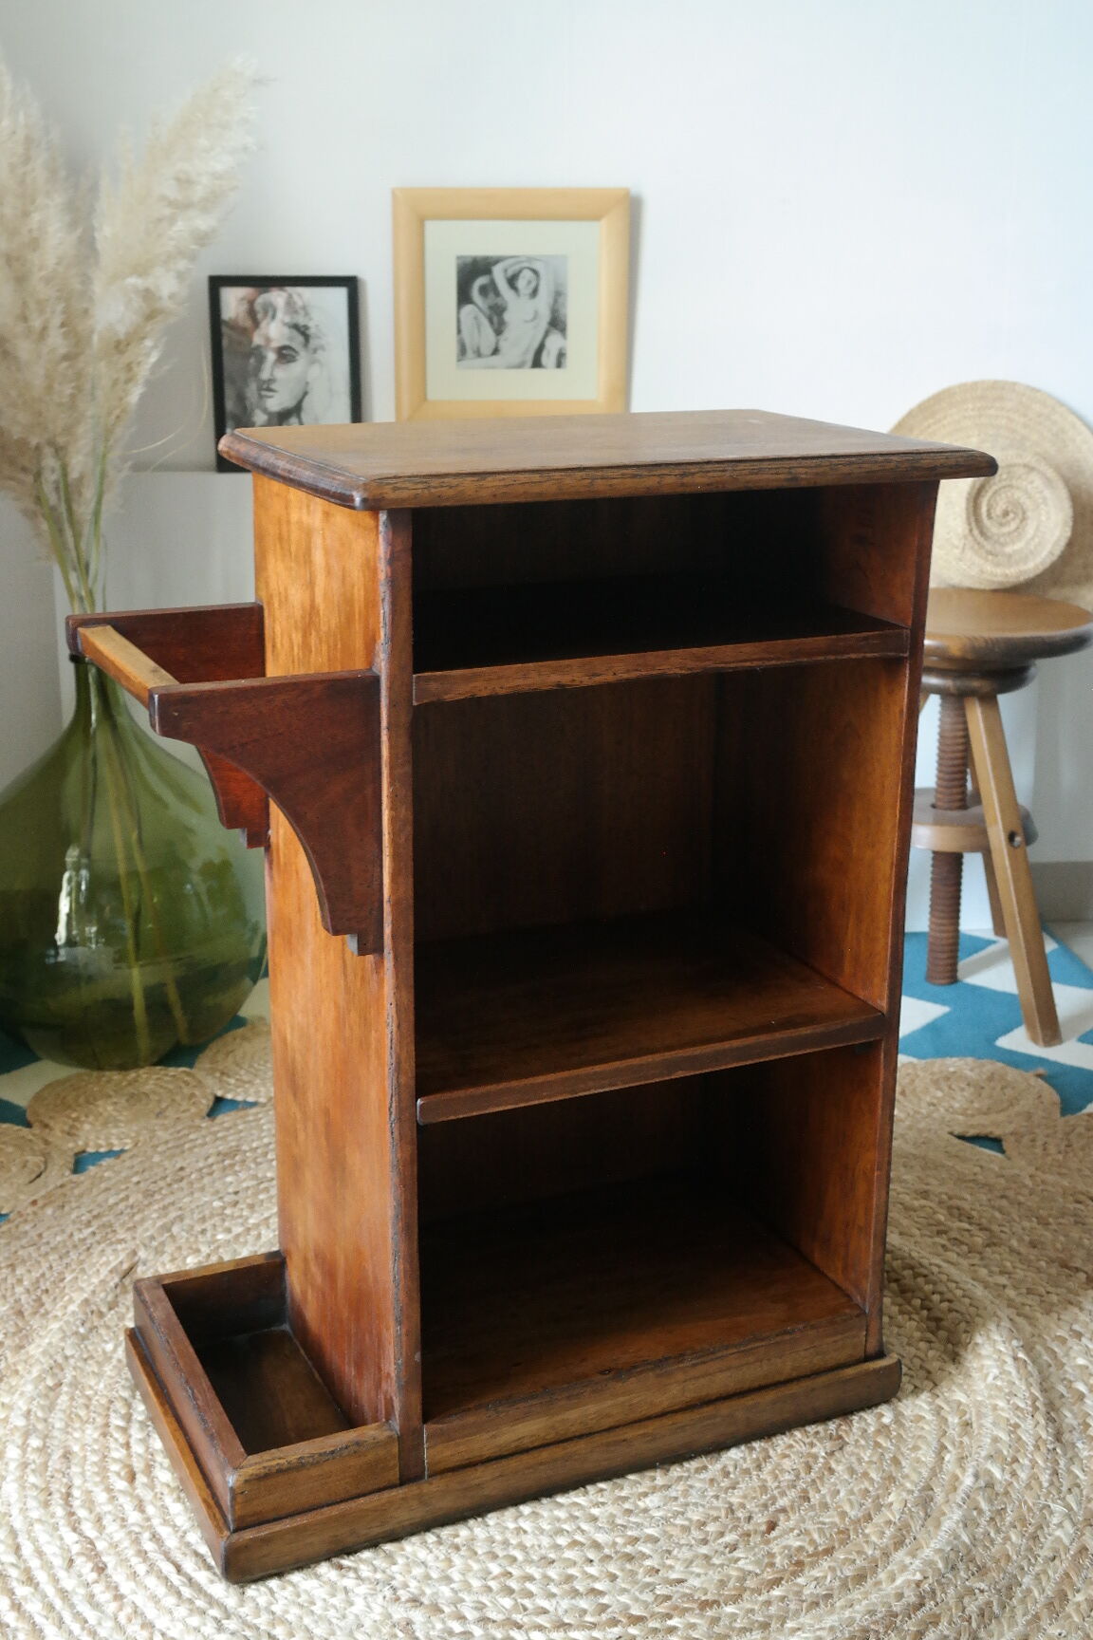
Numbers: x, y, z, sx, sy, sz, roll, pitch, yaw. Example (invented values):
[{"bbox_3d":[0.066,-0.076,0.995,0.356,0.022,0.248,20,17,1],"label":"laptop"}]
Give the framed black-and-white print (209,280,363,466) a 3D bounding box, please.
[{"bbox_3d":[-0.313,-0.538,2.370,0.177,0.232,0.015,0,17,-3],"label":"framed black-and-white print"}]

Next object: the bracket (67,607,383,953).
[{"bbox_3d":[-0.224,-0.029,1.335,0.140,0.185,0.267,-7,18,-23],"label":"bracket"}]

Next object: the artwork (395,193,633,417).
[{"bbox_3d":[-0.043,-0.613,2.364,0.280,0.283,0.020,0,17,-3],"label":"artwork"}]

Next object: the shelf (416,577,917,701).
[{"bbox_3d":[0.029,-0.139,1.410,0.368,0.019,0.272,-7,18,-23],"label":"shelf"}]

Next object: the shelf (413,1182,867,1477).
[{"bbox_3d":[0.025,0.386,1.569,0.368,0.040,0.272,-7,18,-23],"label":"shelf"}]

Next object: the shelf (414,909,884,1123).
[{"bbox_3d":[0.027,0.136,1.493,0.368,0.021,0.272,-7,18,-23],"label":"shelf"}]

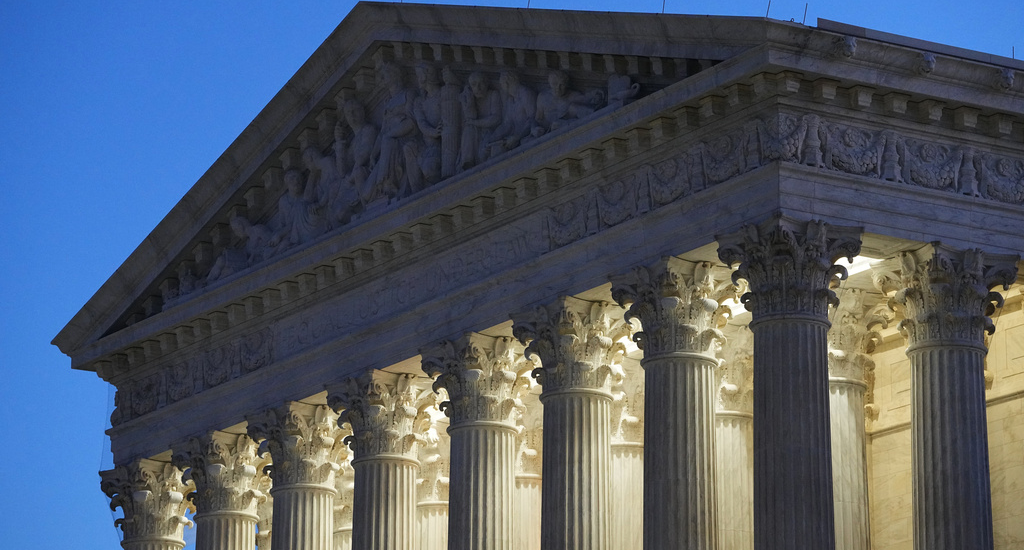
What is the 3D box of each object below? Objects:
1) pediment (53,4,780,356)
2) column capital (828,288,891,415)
[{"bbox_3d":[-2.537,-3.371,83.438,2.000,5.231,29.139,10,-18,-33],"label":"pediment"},{"bbox_3d":[6.515,1.451,77.103,2.023,1.825,2.023,10,-18,-33],"label":"column capital"}]

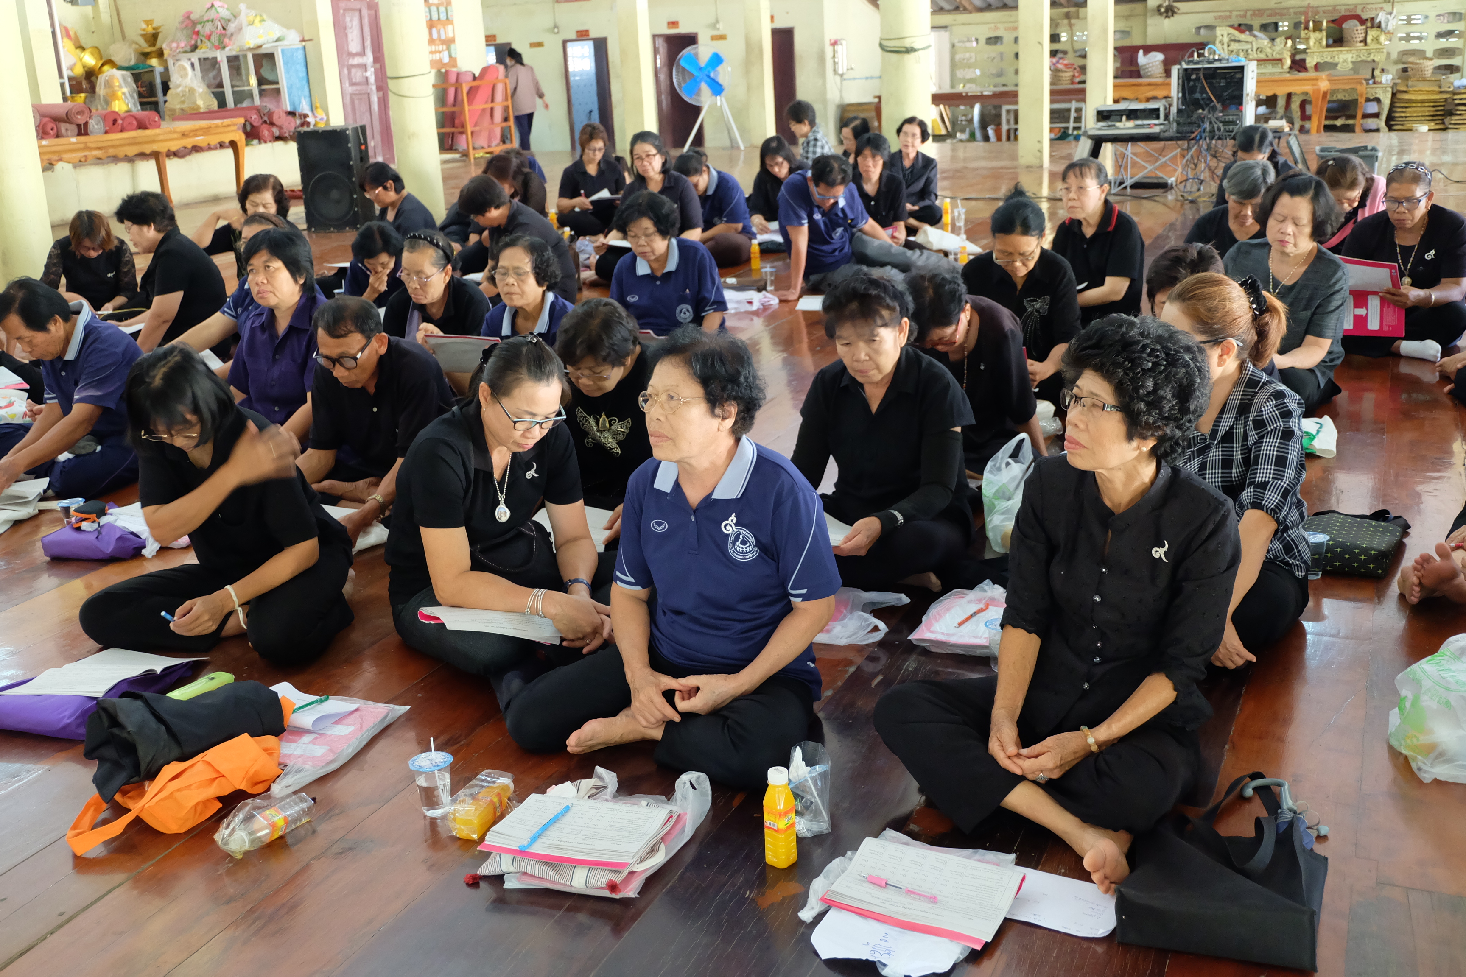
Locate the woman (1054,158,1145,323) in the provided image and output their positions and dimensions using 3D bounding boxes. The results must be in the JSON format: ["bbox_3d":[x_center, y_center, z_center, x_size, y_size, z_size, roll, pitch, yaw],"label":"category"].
[{"bbox_3d":[1.630,-1.087,6.757,0.620,0.790,0.600,8,20,31],"label":"woman"}]

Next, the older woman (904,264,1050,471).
[{"bbox_3d":[0.742,-0.319,4.446,0.580,0.670,0.560,9,20,34],"label":"older woman"}]

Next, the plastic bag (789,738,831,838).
[{"bbox_3d":[0.138,0.522,2.558,0.074,0.165,0.070,-2,17,5],"label":"plastic bag"}]

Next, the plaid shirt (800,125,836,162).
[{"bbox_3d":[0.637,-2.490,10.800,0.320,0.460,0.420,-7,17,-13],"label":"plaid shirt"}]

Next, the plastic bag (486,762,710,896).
[{"bbox_3d":[-0.257,0.602,2.715,0.350,0.085,0.360,1,17,14],"label":"plastic bag"}]

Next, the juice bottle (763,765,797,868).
[{"bbox_3d":[0.078,0.557,2.499,0.045,0.170,0.045,-17,22,-39],"label":"juice bottle"}]

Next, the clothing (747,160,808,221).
[{"bbox_3d":[0.304,-1.859,9.364,0.440,0.440,0.380,-1,17,6],"label":"clothing"}]

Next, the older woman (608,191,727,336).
[{"bbox_3d":[-0.221,-0.730,5.562,0.570,0.780,0.570,4,18,21],"label":"older woman"}]

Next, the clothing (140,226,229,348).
[{"bbox_3d":[-2.604,-0.956,6.950,0.410,0.530,0.420,-10,18,-23],"label":"clothing"}]

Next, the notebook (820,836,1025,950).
[{"bbox_3d":[0.305,0.649,2.356,0.278,0.030,0.212,7,19,29],"label":"notebook"}]

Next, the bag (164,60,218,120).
[{"bbox_3d":[-5.419,-4.018,14.769,0.560,0.576,0.480,-3,17,1],"label":"bag"}]

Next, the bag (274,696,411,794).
[{"bbox_3d":[-0.940,0.527,3.168,0.320,0.035,0.430,5,19,26],"label":"bag"}]

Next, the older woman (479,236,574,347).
[{"bbox_3d":[-0.653,-0.454,4.708,0.580,0.740,0.600,4,18,22],"label":"older woman"}]

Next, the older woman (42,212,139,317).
[{"bbox_3d":[-3.091,-0.949,7.185,0.640,0.750,0.620,-6,17,-11],"label":"older woman"}]

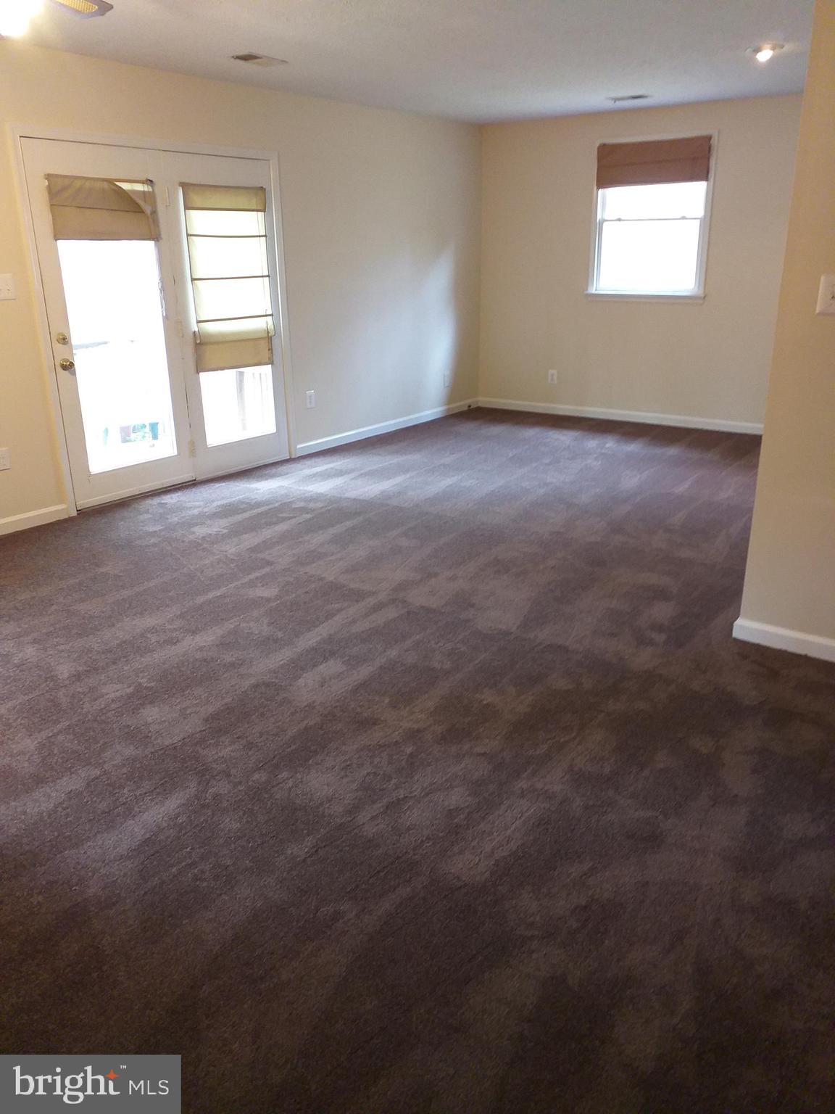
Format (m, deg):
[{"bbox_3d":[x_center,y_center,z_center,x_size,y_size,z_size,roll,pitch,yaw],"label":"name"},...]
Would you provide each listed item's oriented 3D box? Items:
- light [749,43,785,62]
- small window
[{"bbox_3d":[1.888,-2.722,4.716,0.185,0.060,0.185,13,24,34],"label":"light"},{"bbox_3d":[1.855,-2.707,6.984,0.975,1.174,0.089,13,24,34],"label":"small window"}]

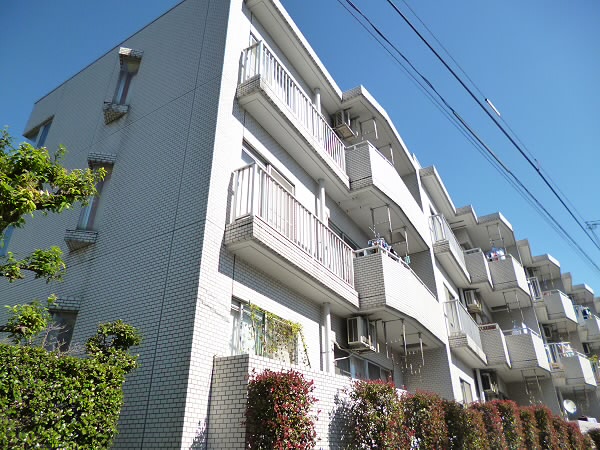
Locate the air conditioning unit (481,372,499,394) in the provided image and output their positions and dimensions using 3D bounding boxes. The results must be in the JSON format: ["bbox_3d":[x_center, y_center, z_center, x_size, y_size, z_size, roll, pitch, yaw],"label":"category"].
[{"bbox_3d":[6.542,5.468,14.439,0.320,0.550,0.750,-16,-33,27],"label":"air conditioning unit"}]

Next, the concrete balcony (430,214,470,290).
[{"bbox_3d":[5.128,0.953,14.183,0.480,1.250,3.300,-16,-33,27],"label":"concrete balcony"}]

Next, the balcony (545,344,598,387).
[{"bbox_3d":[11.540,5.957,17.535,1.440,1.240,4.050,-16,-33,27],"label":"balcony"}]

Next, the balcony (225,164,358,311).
[{"bbox_3d":[0.066,0.460,7.439,0.487,1.274,3.620,-17,-33,26],"label":"balcony"}]

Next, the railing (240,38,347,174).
[{"bbox_3d":[0.040,-2.171,8.857,0.430,0.926,3.590,-17,-33,26],"label":"railing"}]

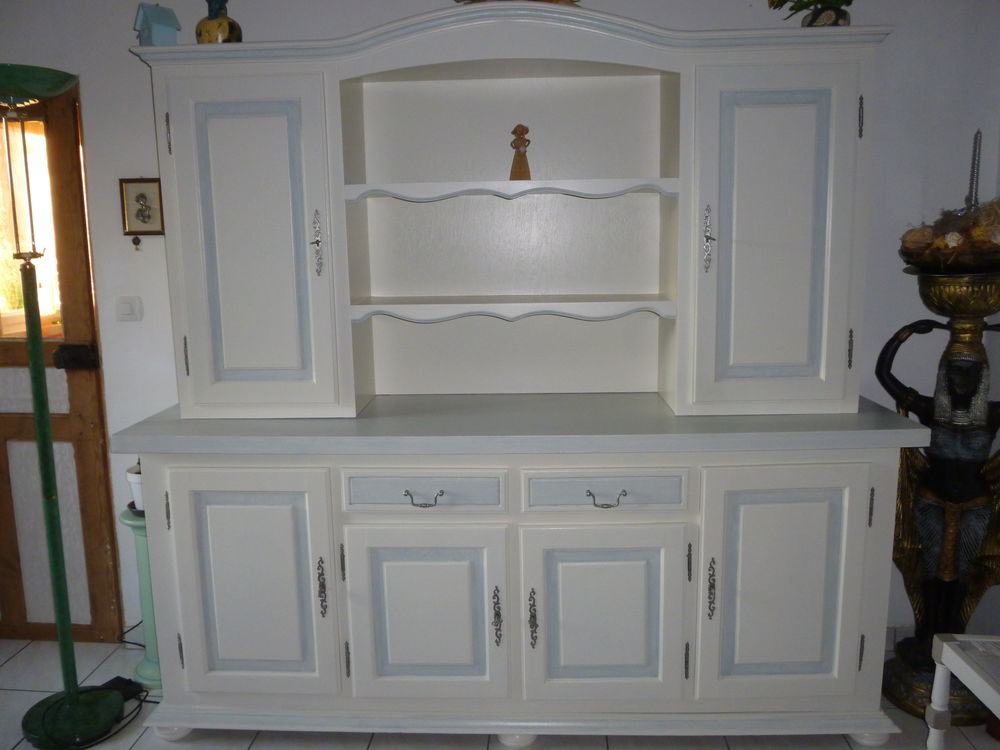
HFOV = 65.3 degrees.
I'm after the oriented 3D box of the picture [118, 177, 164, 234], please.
[{"bbox_3d":[-1.144,-0.538,2.508,0.135,0.178,0.020,-1,9,2],"label":"picture"}]

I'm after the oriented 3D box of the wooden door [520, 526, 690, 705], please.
[{"bbox_3d":[0.281,0.641,2.107,0.437,0.499,0.030,-1,9,2],"label":"wooden door"}]

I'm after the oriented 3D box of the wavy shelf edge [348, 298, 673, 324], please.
[{"bbox_3d":[0.037,-0.176,2.200,0.913,0.053,0.032,-1,9,2],"label":"wavy shelf edge"}]

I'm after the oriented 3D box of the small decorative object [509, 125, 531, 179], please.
[{"bbox_3d":[0.056,-0.633,2.248,0.063,0.172,0.051,-1,9,2],"label":"small decorative object"}]

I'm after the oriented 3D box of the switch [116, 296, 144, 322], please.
[{"bbox_3d":[-1.214,-0.216,2.560,0.082,0.080,0.025,-1,9,2],"label":"switch"}]

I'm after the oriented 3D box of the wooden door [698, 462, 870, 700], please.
[{"bbox_3d":[0.746,0.554,2.078,0.427,0.650,0.030,-1,9,2],"label":"wooden door"}]

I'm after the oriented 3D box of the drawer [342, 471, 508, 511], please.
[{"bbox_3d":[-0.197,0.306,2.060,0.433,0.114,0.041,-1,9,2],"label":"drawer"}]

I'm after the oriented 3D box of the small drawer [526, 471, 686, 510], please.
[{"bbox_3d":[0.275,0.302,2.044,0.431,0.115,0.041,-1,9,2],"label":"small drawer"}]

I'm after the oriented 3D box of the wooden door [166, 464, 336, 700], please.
[{"bbox_3d":[-0.659,0.564,2.124,0.433,0.649,0.030,-1,9,2],"label":"wooden door"}]

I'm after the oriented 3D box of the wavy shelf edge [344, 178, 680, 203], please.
[{"bbox_3d":[0.031,-0.504,2.147,0.915,0.050,0.032,-1,9,2],"label":"wavy shelf edge"}]

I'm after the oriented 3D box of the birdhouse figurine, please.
[{"bbox_3d":[-0.958,-0.963,2.196,0.089,0.147,0.094,8,13,43],"label":"birdhouse figurine"}]

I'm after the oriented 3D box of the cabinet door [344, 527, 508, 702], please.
[{"bbox_3d":[-0.194,0.647,2.123,0.431,0.496,0.030,-1,9,2],"label":"cabinet door"}]

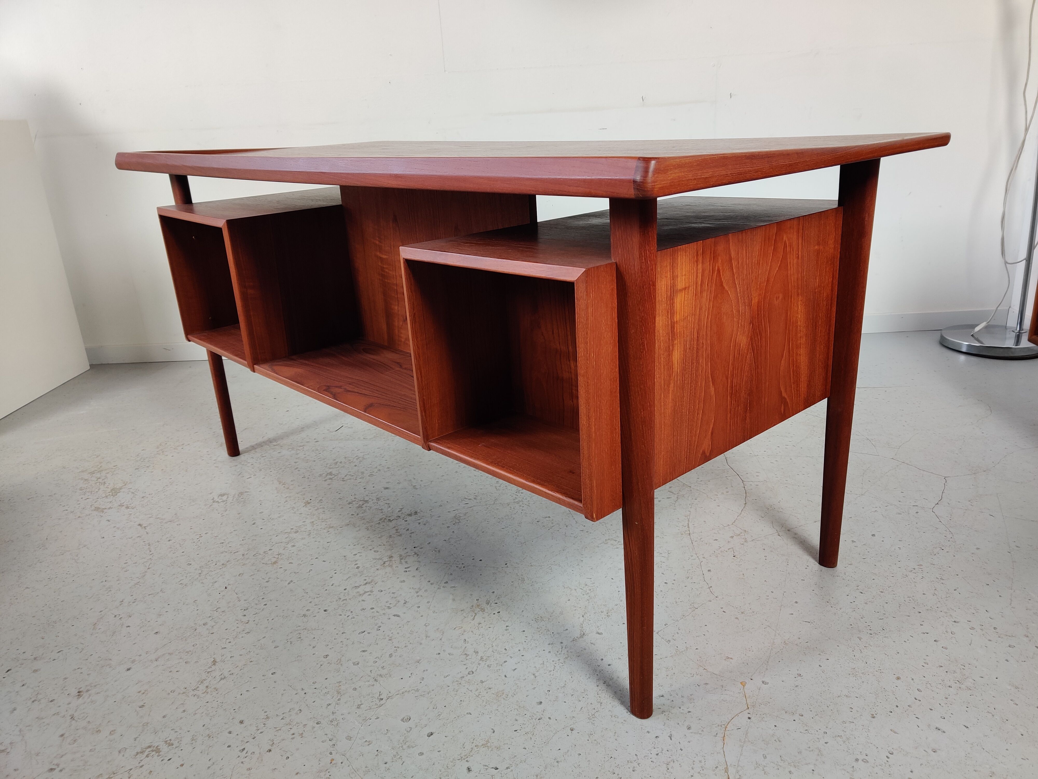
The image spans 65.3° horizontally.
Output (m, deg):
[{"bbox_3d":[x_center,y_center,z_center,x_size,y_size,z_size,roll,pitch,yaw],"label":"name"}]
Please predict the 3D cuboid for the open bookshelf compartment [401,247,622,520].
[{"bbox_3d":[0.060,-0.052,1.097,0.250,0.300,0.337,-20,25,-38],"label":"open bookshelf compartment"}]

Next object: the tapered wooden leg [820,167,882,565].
[{"bbox_3d":[0.509,-0.025,1.270,0.045,0.690,0.055,-20,25,-38],"label":"tapered wooden leg"}]

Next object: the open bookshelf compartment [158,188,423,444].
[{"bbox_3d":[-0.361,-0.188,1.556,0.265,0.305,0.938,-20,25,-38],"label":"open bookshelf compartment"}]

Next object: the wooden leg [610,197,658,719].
[{"bbox_3d":[0.142,0.108,0.964,0.045,0.690,0.055,-20,25,-38],"label":"wooden leg"}]

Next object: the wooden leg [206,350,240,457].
[{"bbox_3d":[-0.730,-0.166,1.896,0.045,0.690,0.054,-20,25,-38],"label":"wooden leg"}]

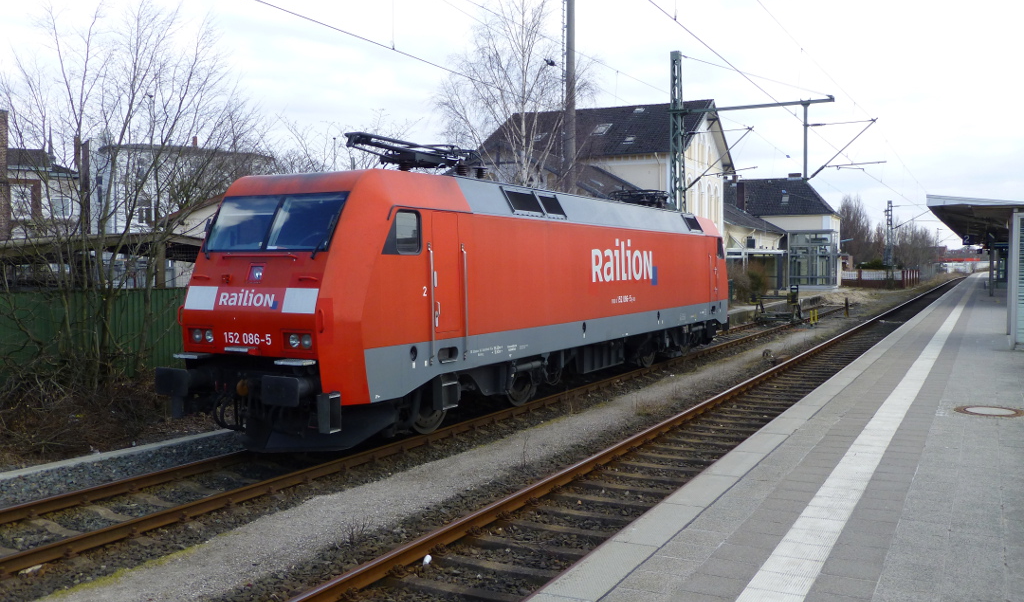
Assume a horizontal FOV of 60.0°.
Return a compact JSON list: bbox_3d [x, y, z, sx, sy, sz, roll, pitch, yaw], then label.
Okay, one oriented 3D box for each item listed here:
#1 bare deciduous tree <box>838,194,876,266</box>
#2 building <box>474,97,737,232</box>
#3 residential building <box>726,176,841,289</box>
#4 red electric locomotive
[{"bbox_3d":[47.494,-8.616,122.000,5.300,12.200,5.200,1,3,28],"label":"bare deciduous tree"},{"bbox_3d":[5.010,-5.032,47.356,12.000,10.700,10.800,1,3,28],"label":"building"},{"bbox_3d":[24.636,-6.277,83.562,11.500,10.300,9.500,1,3,28],"label":"residential building"},{"bbox_3d":[1.086,-0.387,19.420,3.000,4.300,19.500,1,3,28],"label":"red electric locomotive"}]

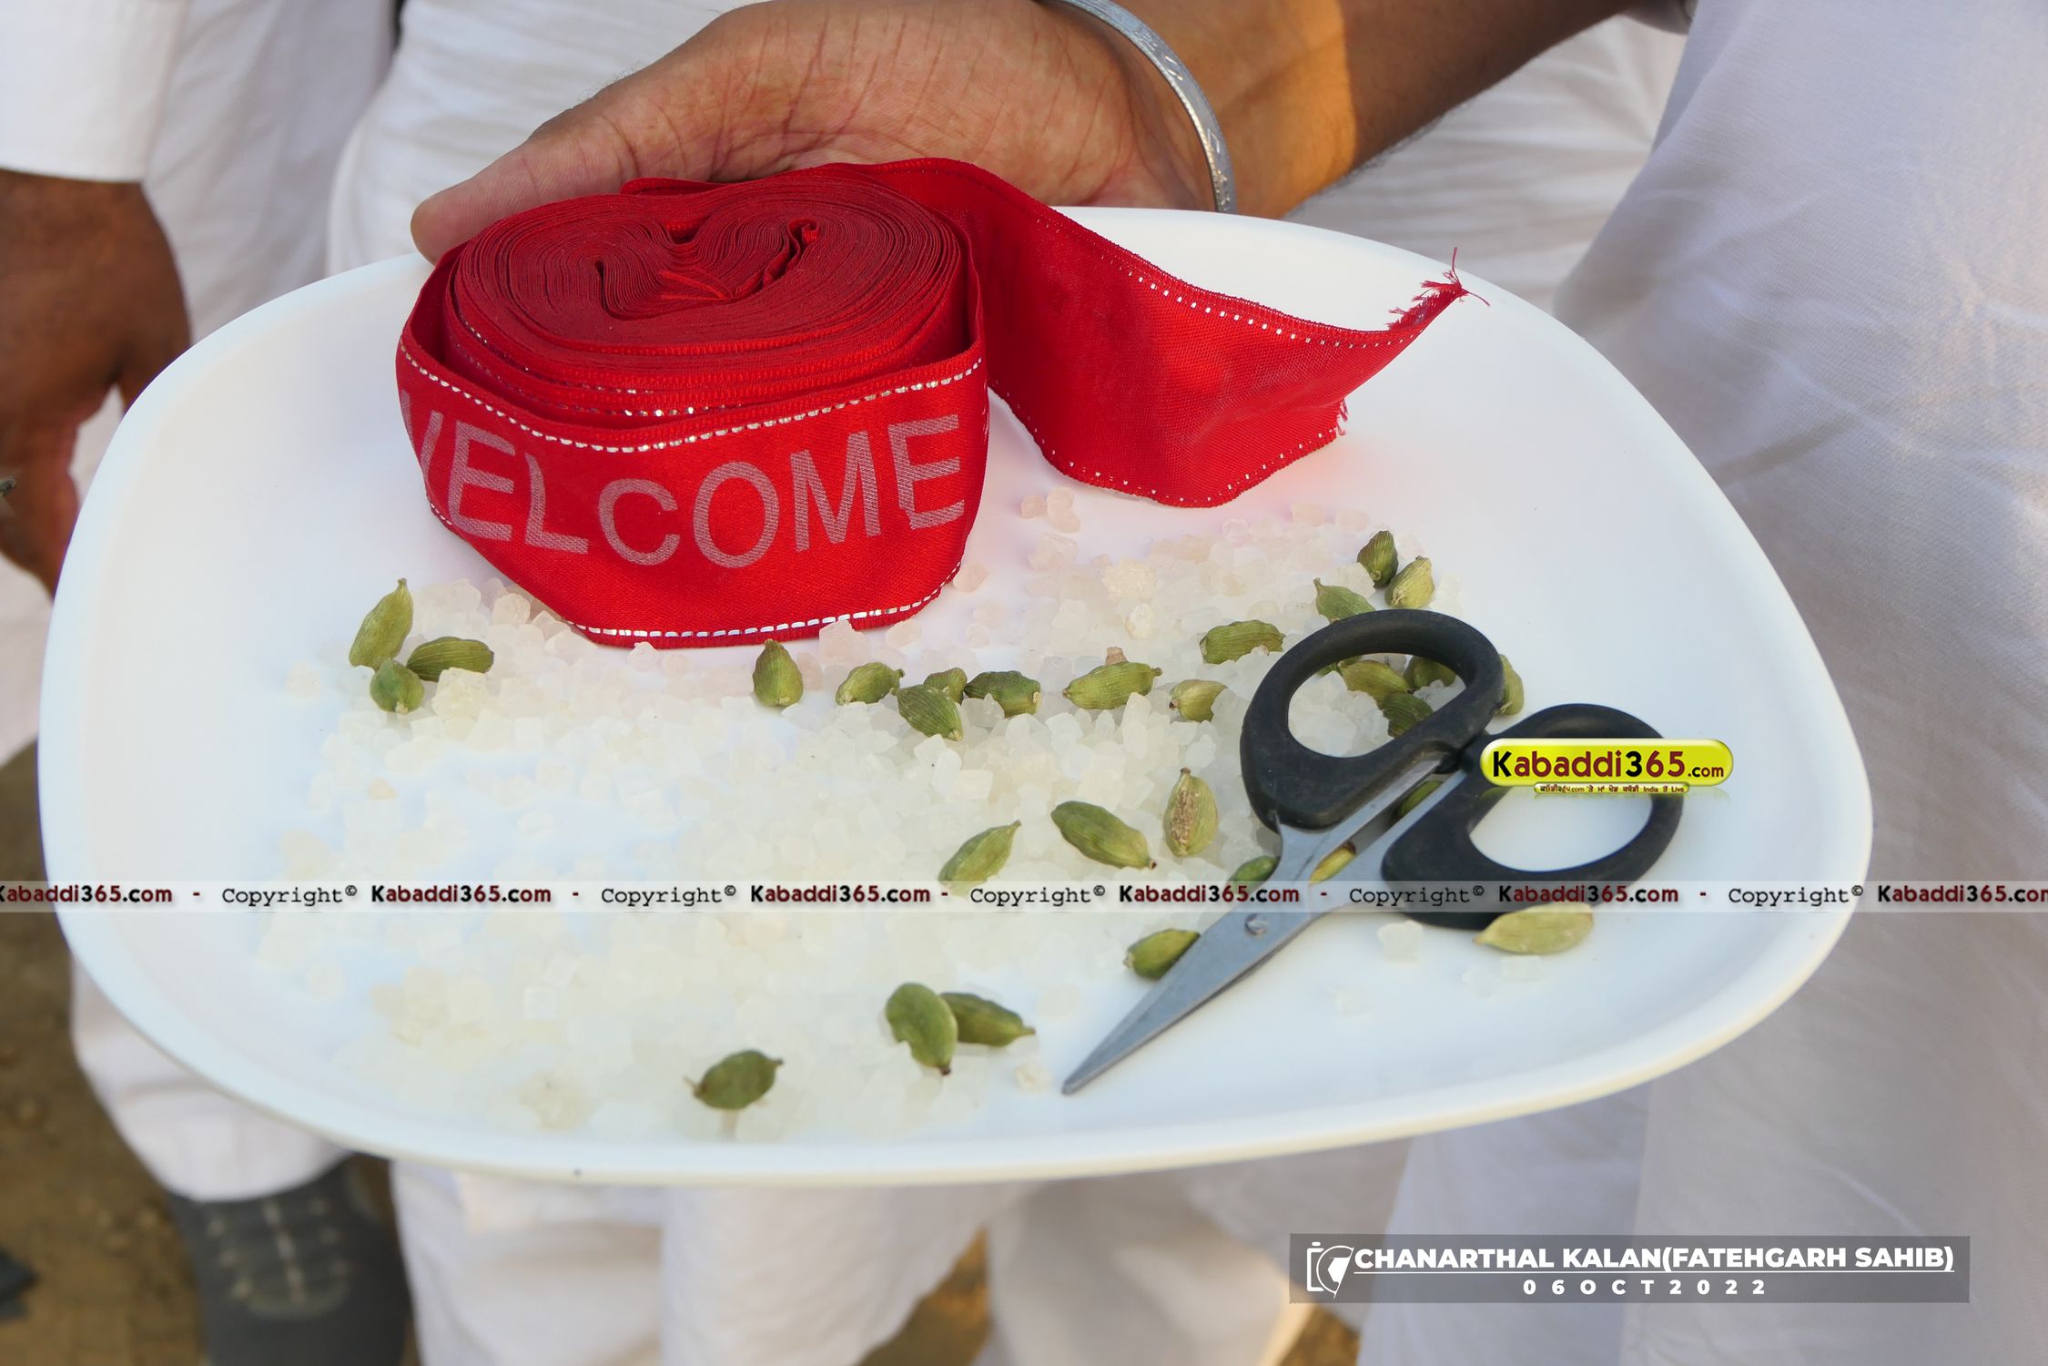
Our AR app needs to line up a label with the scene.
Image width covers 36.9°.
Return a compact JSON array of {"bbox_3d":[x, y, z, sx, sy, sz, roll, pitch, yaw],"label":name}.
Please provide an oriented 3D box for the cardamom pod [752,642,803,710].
[{"bbox_3d":[-0.041,-0.002,0.513,0.008,0.008,0.016,-4,37,-10],"label":"cardamom pod"}]

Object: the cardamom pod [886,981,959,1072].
[{"bbox_3d":[-0.015,0.050,0.446,0.009,0.008,0.018,-10,39,-18],"label":"cardamom pod"}]

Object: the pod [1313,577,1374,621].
[{"bbox_3d":[0.057,-0.013,0.536,0.009,0.008,0.017,-23,44,-31],"label":"pod"}]

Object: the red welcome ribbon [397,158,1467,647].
[{"bbox_3d":[-0.015,-0.055,0.572,0.196,0.049,0.096,-2,35,-6],"label":"red welcome ribbon"}]

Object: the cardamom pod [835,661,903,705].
[{"bbox_3d":[-0.026,0.000,0.512,0.014,0.007,0.008,-25,45,-33],"label":"cardamom pod"}]

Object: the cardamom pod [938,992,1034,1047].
[{"bbox_3d":[-0.006,0.050,0.454,0.016,0.007,0.007,13,36,15],"label":"cardamom pod"}]

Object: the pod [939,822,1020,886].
[{"bbox_3d":[-0.007,0.029,0.527,0.008,0.007,0.018,28,48,33],"label":"pod"}]

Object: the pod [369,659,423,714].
[{"bbox_3d":[-0.103,0.000,0.505,0.008,0.007,0.014,-14,40,-22],"label":"pod"}]

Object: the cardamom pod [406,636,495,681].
[{"bbox_3d":[-0.096,-0.004,0.512,0.015,0.008,0.008,-11,39,-19],"label":"cardamom pod"}]

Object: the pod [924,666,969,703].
[{"bbox_3d":[-0.013,0.001,0.512,0.007,0.007,0.012,11,37,11],"label":"pod"}]

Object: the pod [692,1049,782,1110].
[{"bbox_3d":[-0.041,0.057,0.438,0.013,0.008,0.008,-19,40,-28],"label":"pod"}]

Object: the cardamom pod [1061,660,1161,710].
[{"bbox_3d":[0.015,0.000,0.520,0.018,0.008,0.008,-13,37,-21],"label":"cardamom pod"}]

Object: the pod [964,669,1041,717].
[{"bbox_3d":[-0.004,0.002,0.518,0.013,0.008,0.008,7,35,7],"label":"pod"}]

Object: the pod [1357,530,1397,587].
[{"bbox_3d":[0.065,-0.023,0.565,0.007,0.007,0.017,7,35,7],"label":"pod"}]

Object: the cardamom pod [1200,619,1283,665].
[{"bbox_3d":[0.038,-0.007,0.534,0.016,0.008,0.008,-9,36,-16],"label":"cardamom pod"}]

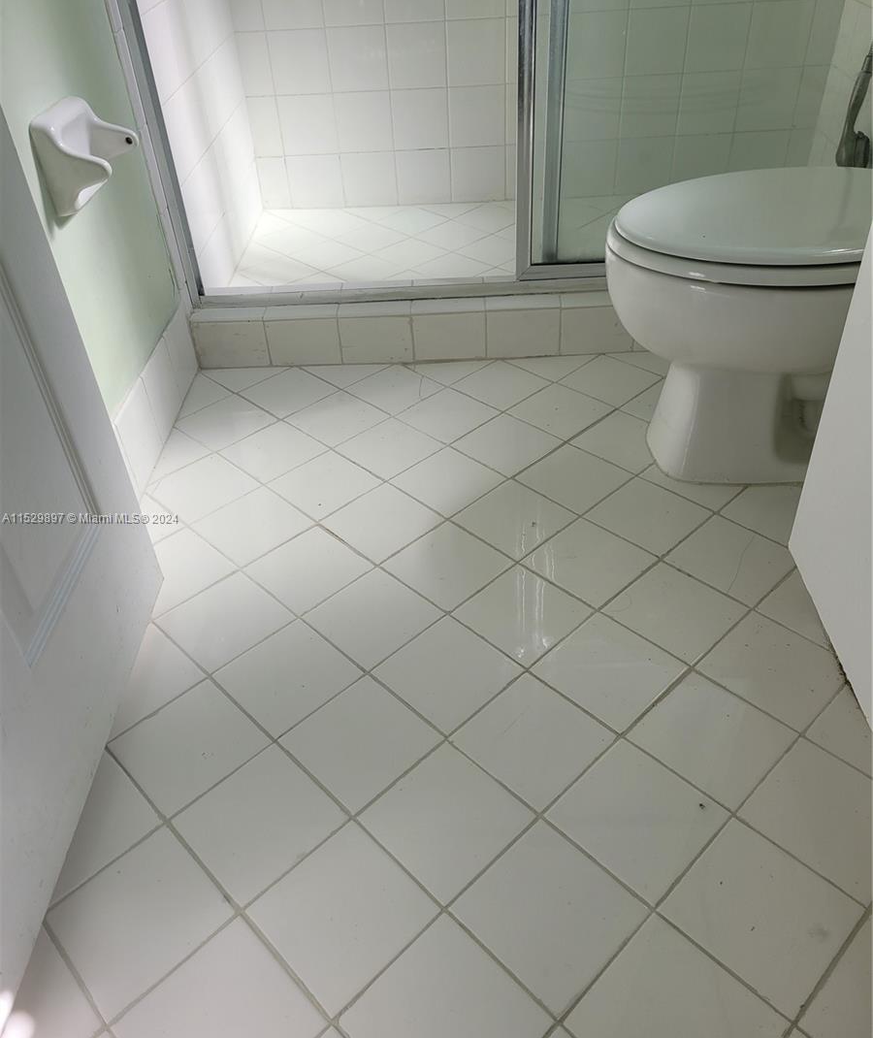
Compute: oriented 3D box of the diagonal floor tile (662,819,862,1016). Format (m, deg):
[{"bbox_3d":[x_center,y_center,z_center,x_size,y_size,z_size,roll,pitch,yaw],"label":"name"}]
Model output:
[{"bbox_3d":[0.339,0.410,0.916,0.151,0.009,0.151,-33,47,-32],"label":"diagonal floor tile"}]

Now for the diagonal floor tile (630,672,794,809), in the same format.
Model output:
[{"bbox_3d":[0.342,0.273,1.087,0.151,0.009,0.151,-33,47,-32],"label":"diagonal floor tile"}]

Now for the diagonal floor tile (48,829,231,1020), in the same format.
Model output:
[{"bbox_3d":[-0.318,0.426,0.941,0.151,0.009,0.151,-33,47,-32],"label":"diagonal floor tile"}]

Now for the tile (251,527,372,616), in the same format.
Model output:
[{"bbox_3d":[-0.199,0.080,1.351,0.151,0.009,0.151,-33,47,-32],"label":"tile"}]

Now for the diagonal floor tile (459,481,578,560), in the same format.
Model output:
[{"bbox_3d":[0.128,0.003,1.423,0.151,0.009,0.151,-33,47,-32],"label":"diagonal floor tile"}]

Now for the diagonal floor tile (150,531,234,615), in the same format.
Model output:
[{"bbox_3d":[-0.415,0.085,1.361,0.148,0.009,0.148,-33,47,-32],"label":"diagonal floor tile"}]

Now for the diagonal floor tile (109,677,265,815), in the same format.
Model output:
[{"bbox_3d":[-0.312,0.286,1.101,0.151,0.009,0.151,-33,47,-32],"label":"diagonal floor tile"}]

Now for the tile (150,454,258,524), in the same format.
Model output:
[{"bbox_3d":[-0.418,-0.054,1.543,0.151,0.008,0.151,-33,47,-32],"label":"tile"}]

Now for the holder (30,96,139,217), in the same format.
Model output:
[{"bbox_3d":[-0.495,-0.531,1.267,0.092,0.123,0.160,-2,39,2],"label":"holder"}]

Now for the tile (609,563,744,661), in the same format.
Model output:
[{"bbox_3d":[0.345,0.136,1.258,0.151,0.009,0.151,-33,47,-32],"label":"tile"}]

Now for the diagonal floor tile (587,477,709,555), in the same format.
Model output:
[{"bbox_3d":[0.347,-0.004,1.429,0.151,0.008,0.151,-33,47,-32],"label":"diagonal floor tile"}]

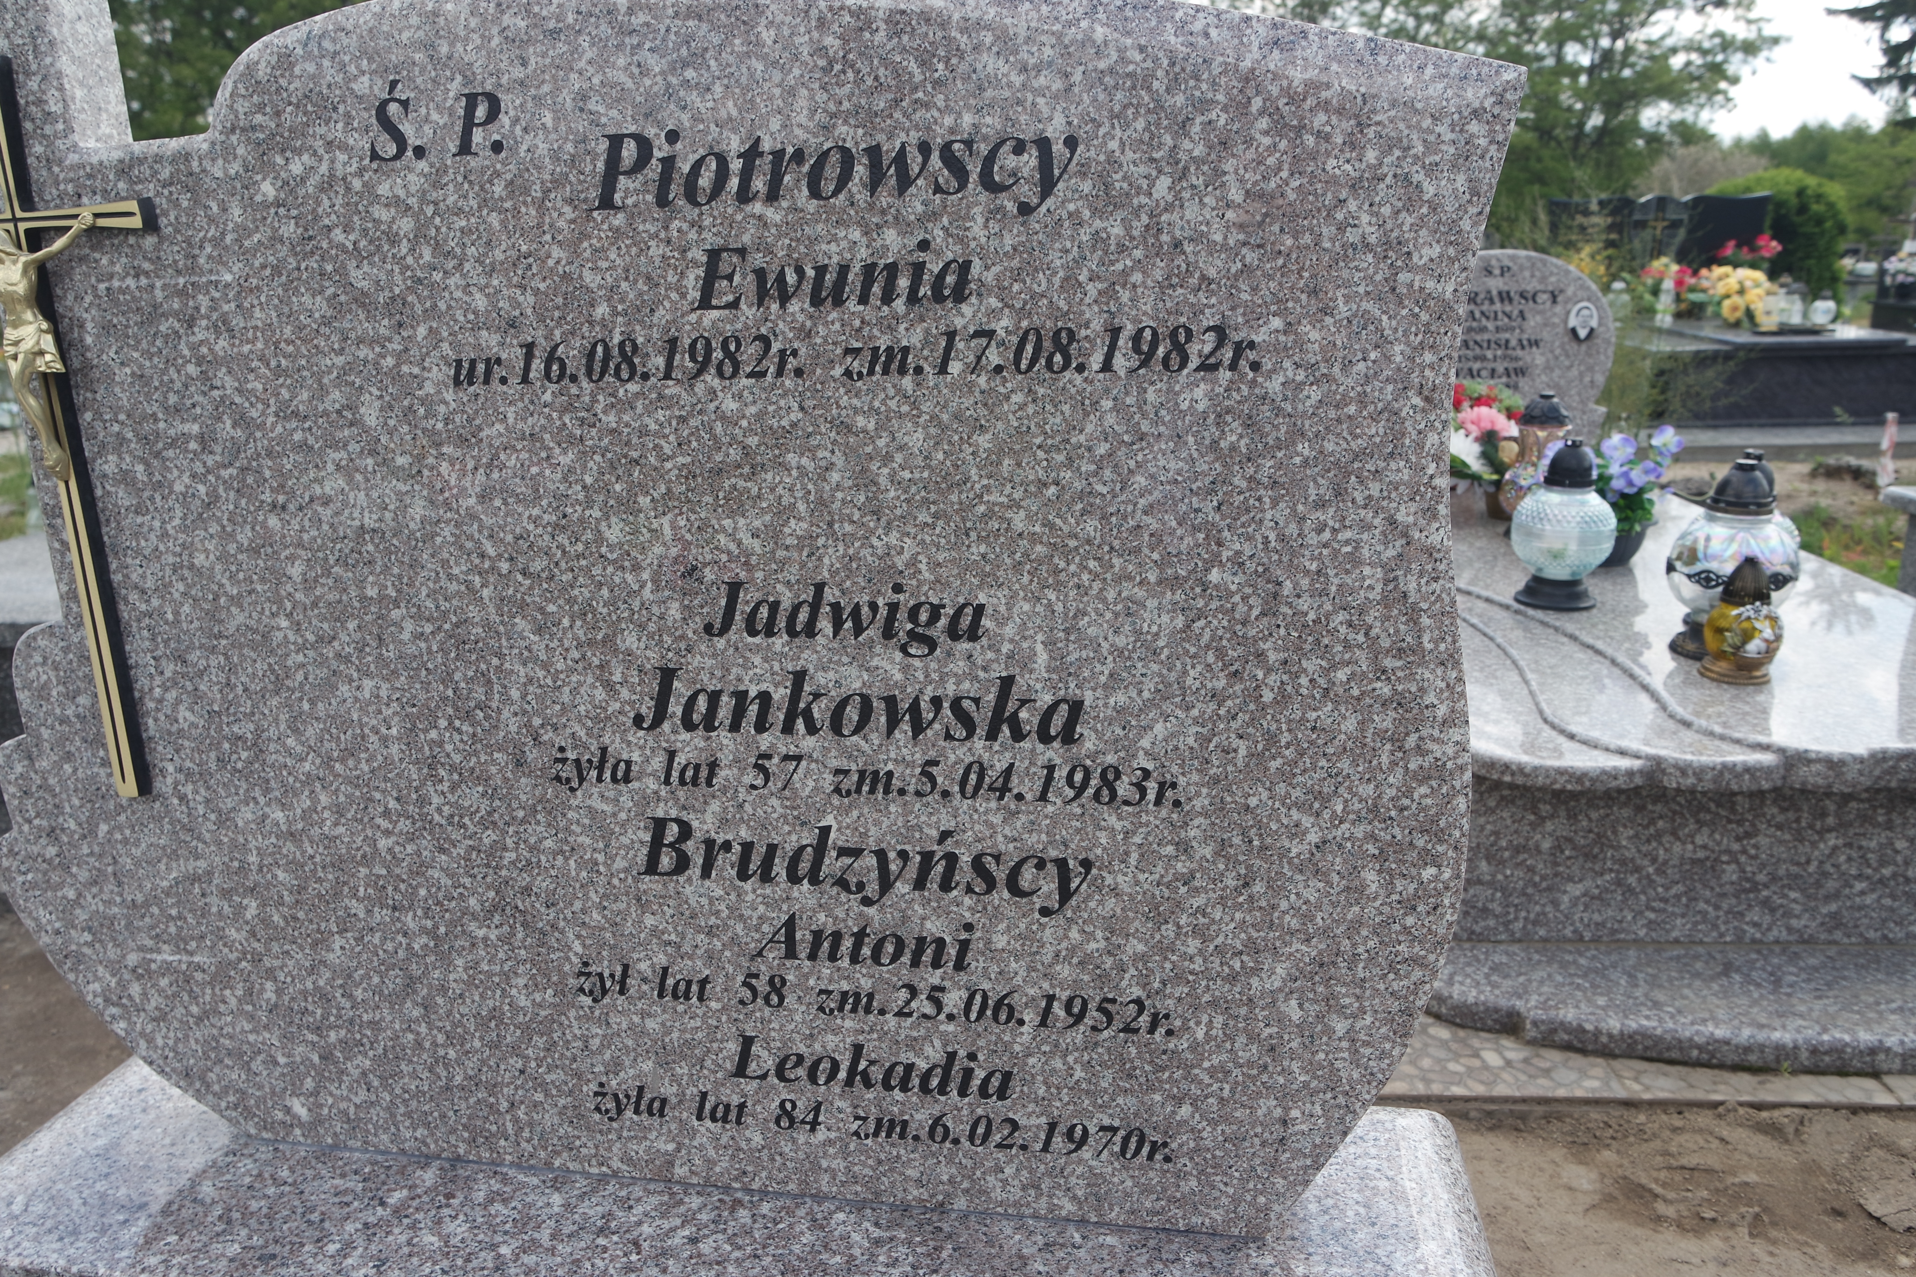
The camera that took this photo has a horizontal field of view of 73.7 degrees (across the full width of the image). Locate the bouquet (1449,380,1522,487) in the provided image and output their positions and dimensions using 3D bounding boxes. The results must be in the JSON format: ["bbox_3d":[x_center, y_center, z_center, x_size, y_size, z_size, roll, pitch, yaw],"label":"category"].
[{"bbox_3d":[1.206,-0.467,2.970,0.240,0.260,0.210,0,17,5],"label":"bouquet"}]

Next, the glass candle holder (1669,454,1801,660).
[{"bbox_3d":[1.248,-0.135,2.047,0.183,0.308,0.183,8,19,31],"label":"glass candle holder"}]

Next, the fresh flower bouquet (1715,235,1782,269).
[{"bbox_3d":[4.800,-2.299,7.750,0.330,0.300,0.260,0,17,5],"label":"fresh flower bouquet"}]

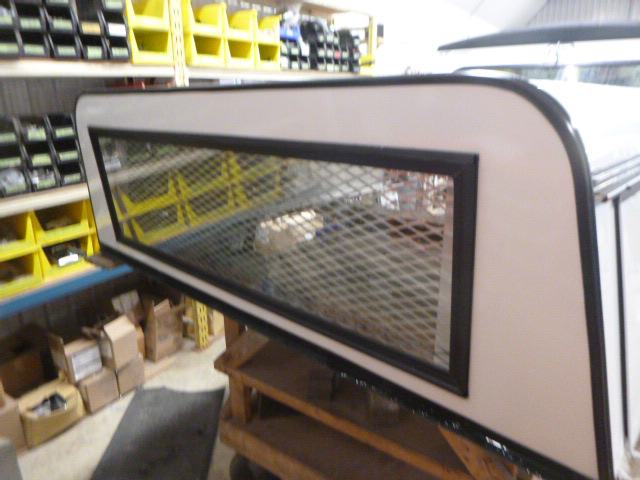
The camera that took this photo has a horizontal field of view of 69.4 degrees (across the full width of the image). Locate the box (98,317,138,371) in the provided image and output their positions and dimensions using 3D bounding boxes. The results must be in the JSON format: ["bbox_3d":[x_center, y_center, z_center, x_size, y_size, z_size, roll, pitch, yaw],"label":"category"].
[{"bbox_3d":[-1.010,0.503,2.290,0.178,0.196,0.128,13,22,33],"label":"box"}]

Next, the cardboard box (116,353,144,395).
[{"bbox_3d":[-1.017,0.665,2.347,0.193,0.157,0.132,13,22,33],"label":"cardboard box"}]

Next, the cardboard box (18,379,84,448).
[{"bbox_3d":[-1.220,0.759,2.066,0.158,0.155,0.241,13,22,33],"label":"cardboard box"}]

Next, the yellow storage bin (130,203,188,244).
[{"bbox_3d":[-0.817,-0.108,2.228,0.225,0.165,0.300,-21,28,-32],"label":"yellow storage bin"}]

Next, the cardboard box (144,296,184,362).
[{"bbox_3d":[-0.921,0.480,2.633,0.173,0.326,0.194,13,22,33],"label":"cardboard box"}]

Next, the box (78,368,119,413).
[{"bbox_3d":[-1.108,0.703,2.241,0.202,0.149,0.141,13,22,33],"label":"box"}]

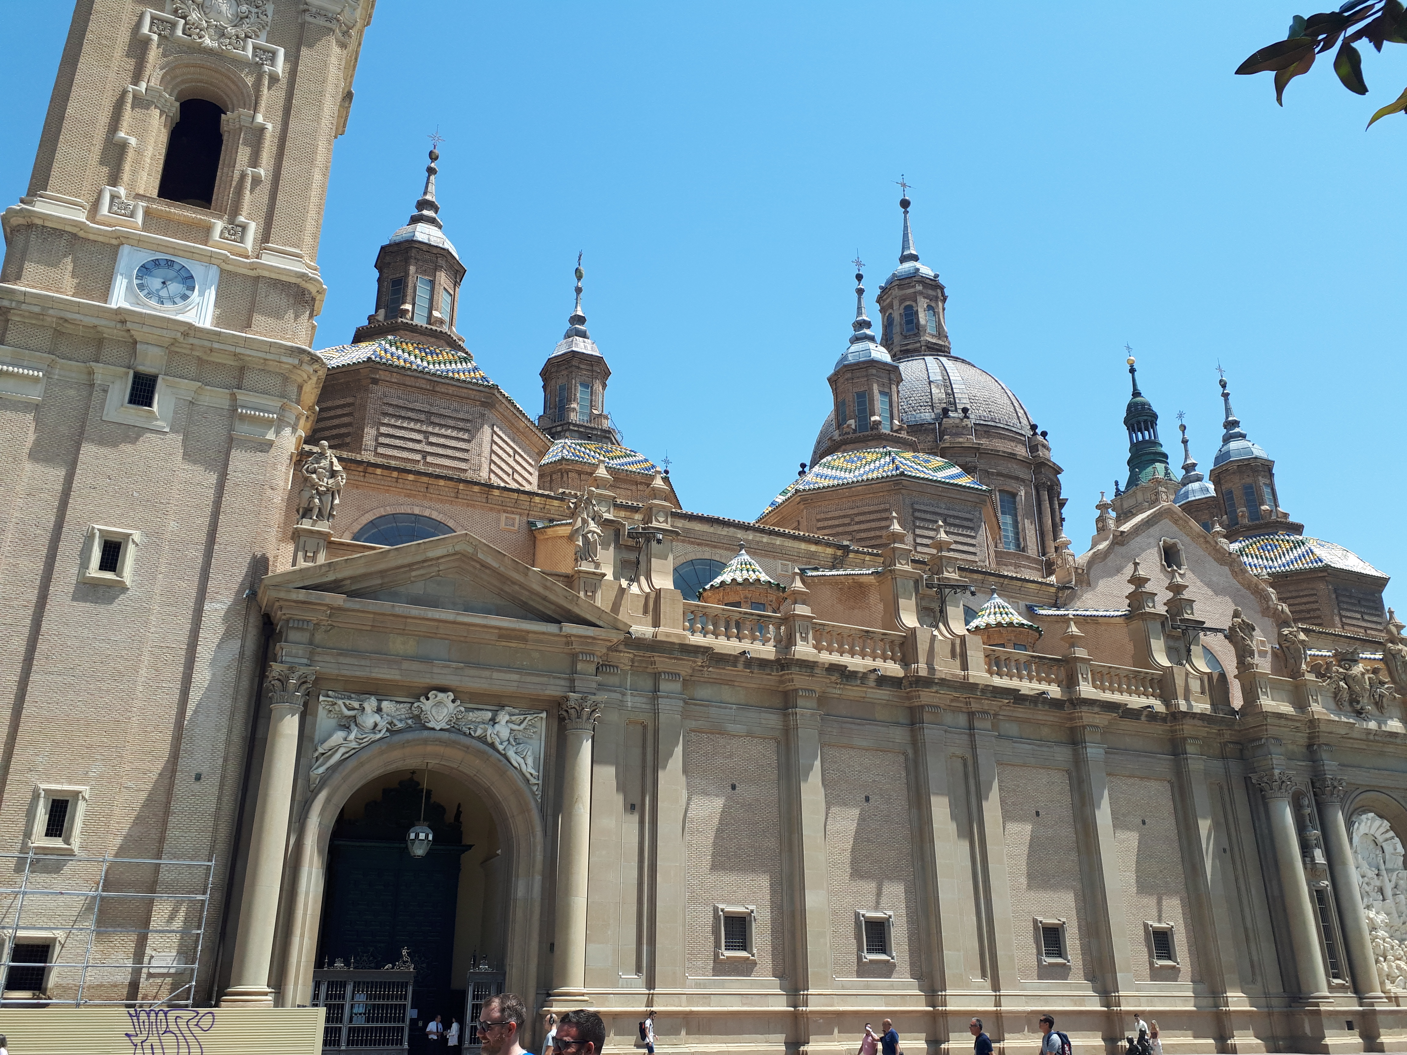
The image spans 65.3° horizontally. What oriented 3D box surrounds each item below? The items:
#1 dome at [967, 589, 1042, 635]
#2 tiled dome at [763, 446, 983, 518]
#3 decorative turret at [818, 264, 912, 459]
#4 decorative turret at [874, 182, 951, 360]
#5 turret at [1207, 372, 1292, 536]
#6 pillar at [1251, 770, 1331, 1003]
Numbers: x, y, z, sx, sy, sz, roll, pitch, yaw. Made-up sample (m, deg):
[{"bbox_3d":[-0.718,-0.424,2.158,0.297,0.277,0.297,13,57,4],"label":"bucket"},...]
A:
[{"bbox_3d":[15.185,4.502,56.034,3.900,2.900,3.900,10,-25,-22],"label":"dome"},{"bbox_3d":[11.242,-1.662,72.520,15.500,4.000,15.500,10,-25,-22],"label":"tiled dome"},{"bbox_3d":[11.273,-11.296,76.696,6.700,17.000,6.700,10,-25,-22],"label":"decorative turret"},{"bbox_3d":[21.027,-26.371,111.523,6.900,22.200,6.900,10,-25,-22],"label":"decorative turret"},{"bbox_3d":[45.194,-6.444,92.877,5.400,16.200,5.400,10,-25,-22],"label":"turret"},{"bbox_3d":[27.040,16.387,50.551,1.600,10.200,1.600,10,-25,-22],"label":"pillar"}]

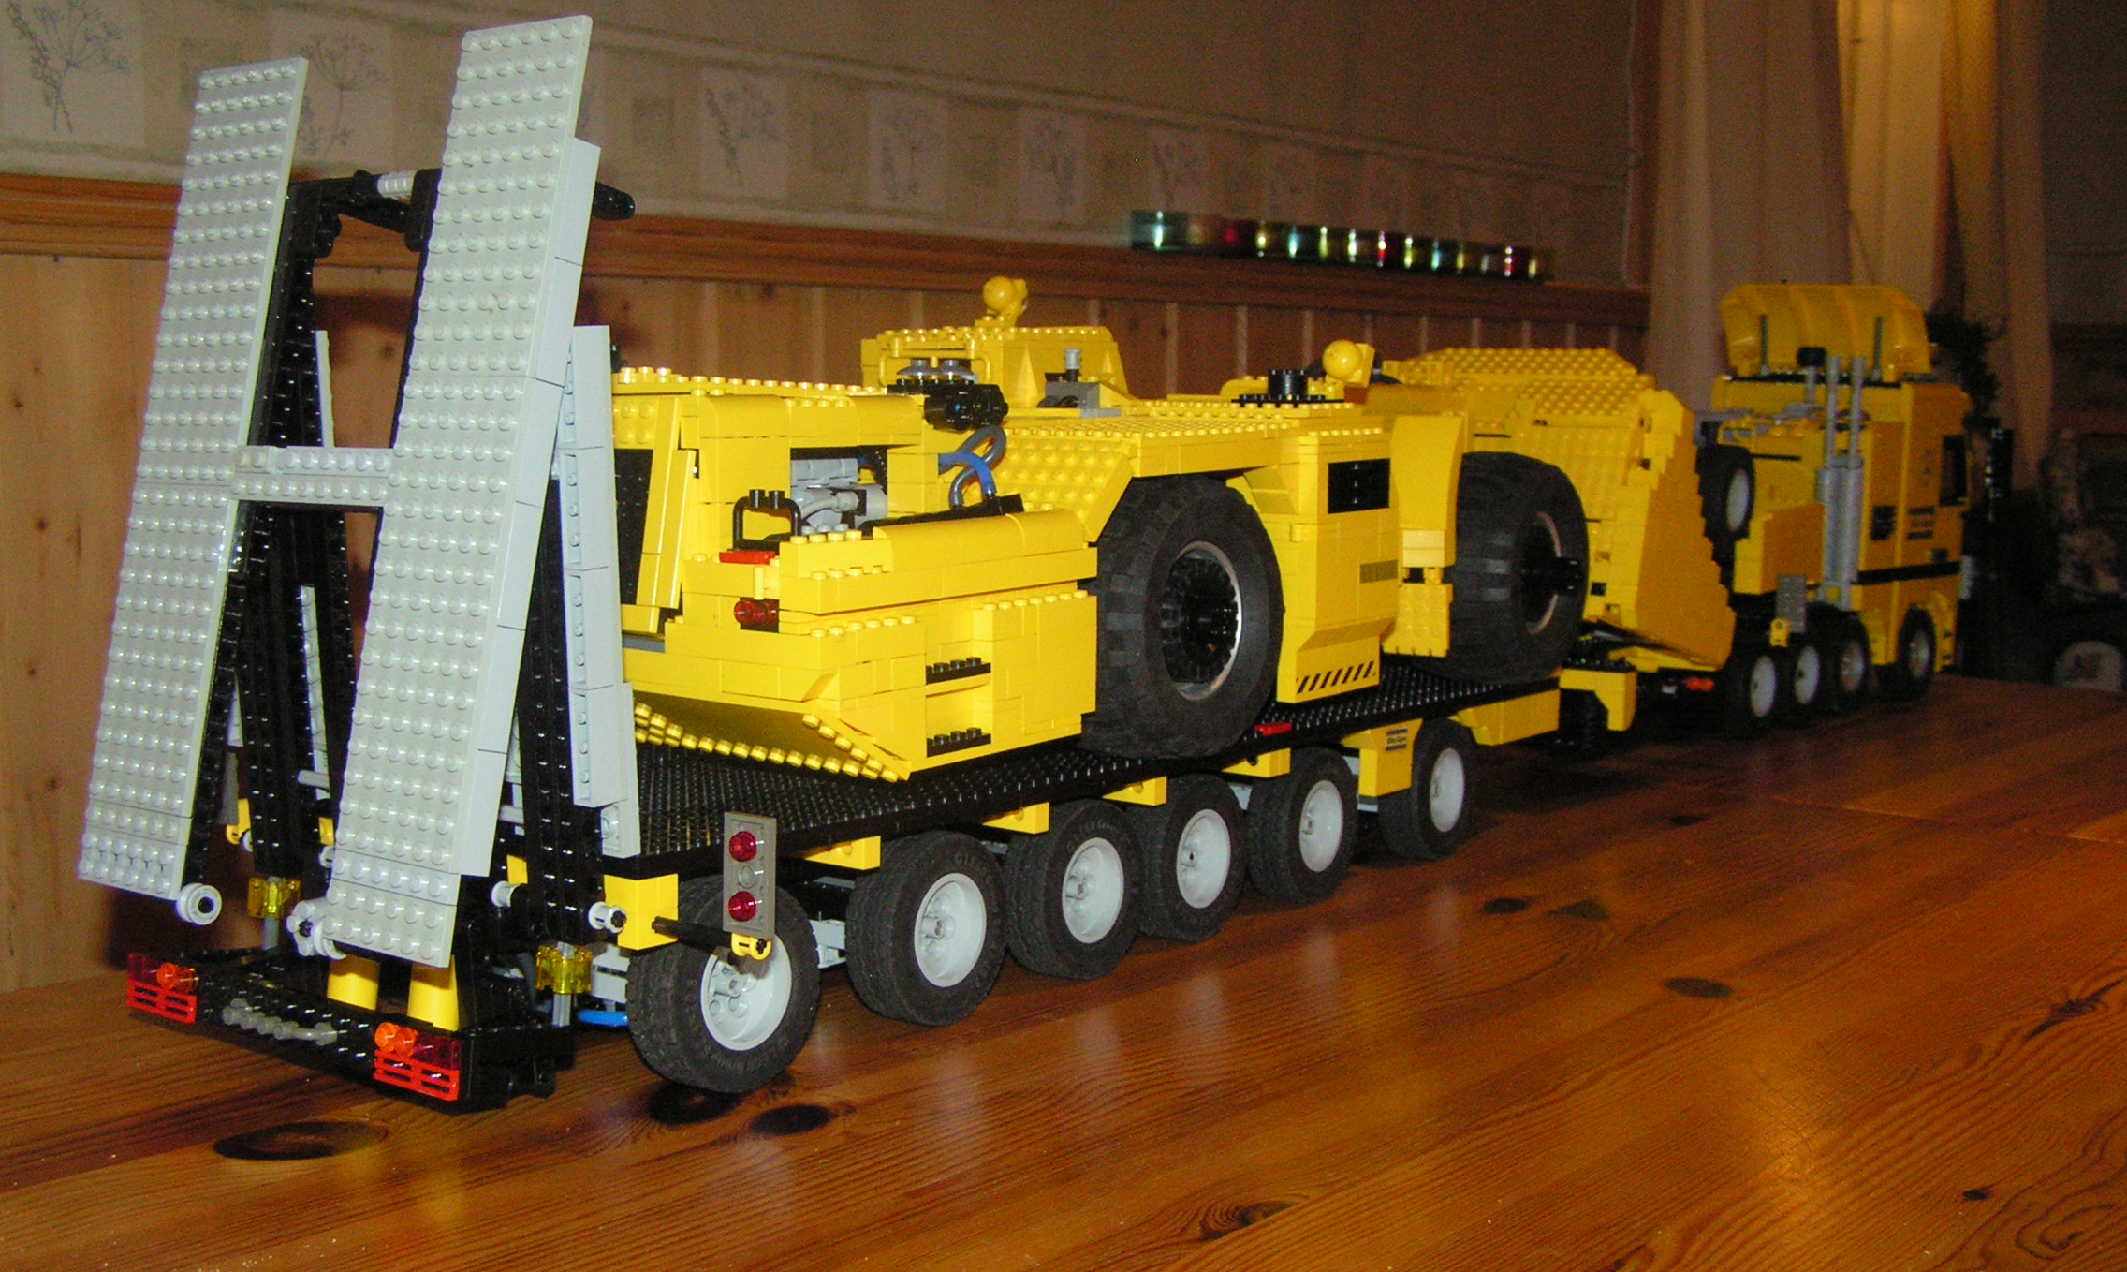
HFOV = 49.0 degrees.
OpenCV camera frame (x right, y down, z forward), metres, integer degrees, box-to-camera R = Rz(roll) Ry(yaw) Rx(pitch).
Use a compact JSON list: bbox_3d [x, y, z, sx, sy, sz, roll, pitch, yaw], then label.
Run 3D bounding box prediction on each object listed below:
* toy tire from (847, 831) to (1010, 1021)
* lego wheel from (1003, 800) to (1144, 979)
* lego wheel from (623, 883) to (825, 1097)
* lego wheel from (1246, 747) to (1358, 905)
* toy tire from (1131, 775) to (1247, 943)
[{"bbox_3d":[-0.043,0.094,0.756,0.020,0.062,0.062,4,7,36],"label":"toy tire"},{"bbox_3d":[0.003,0.088,0.819,0.020,0.062,0.062,4,7,36],"label":"lego wheel"},{"bbox_3d":[-0.099,0.101,0.681,0.020,0.062,0.062,4,7,36],"label":"lego wheel"},{"bbox_3d":[0.097,0.076,0.947,0.020,0.062,0.062,4,7,36],"label":"lego wheel"},{"bbox_3d":[0.045,0.083,0.876,0.020,0.062,0.062,4,7,36],"label":"toy tire"}]

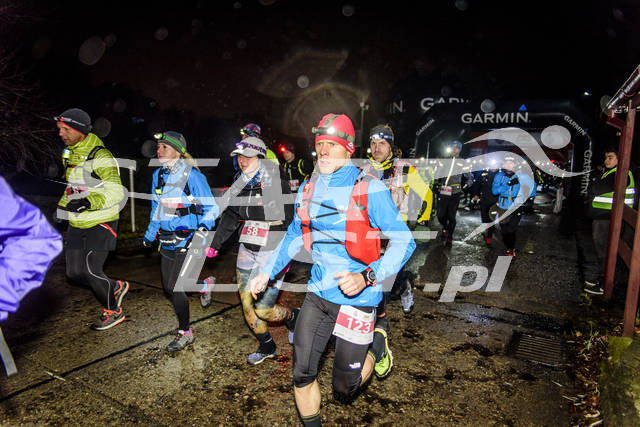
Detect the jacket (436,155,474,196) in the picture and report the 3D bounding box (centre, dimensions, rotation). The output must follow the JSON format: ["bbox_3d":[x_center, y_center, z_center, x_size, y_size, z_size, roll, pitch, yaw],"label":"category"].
[{"bbox_3d":[2.255,-0.632,7.100,0.540,0.650,0.340,6,8,37],"label":"jacket"}]

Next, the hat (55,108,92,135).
[{"bbox_3d":[-1.877,-0.697,3.270,0.235,0.190,0.190,-5,10,-40],"label":"hat"}]

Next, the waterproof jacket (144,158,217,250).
[{"bbox_3d":[-1.019,-0.066,3.150,0.480,0.630,0.360,5,8,31],"label":"waterproof jacket"}]

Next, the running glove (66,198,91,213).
[{"bbox_3d":[-1.820,-0.061,3.220,0.160,0.100,0.090,-6,8,-14],"label":"running glove"}]

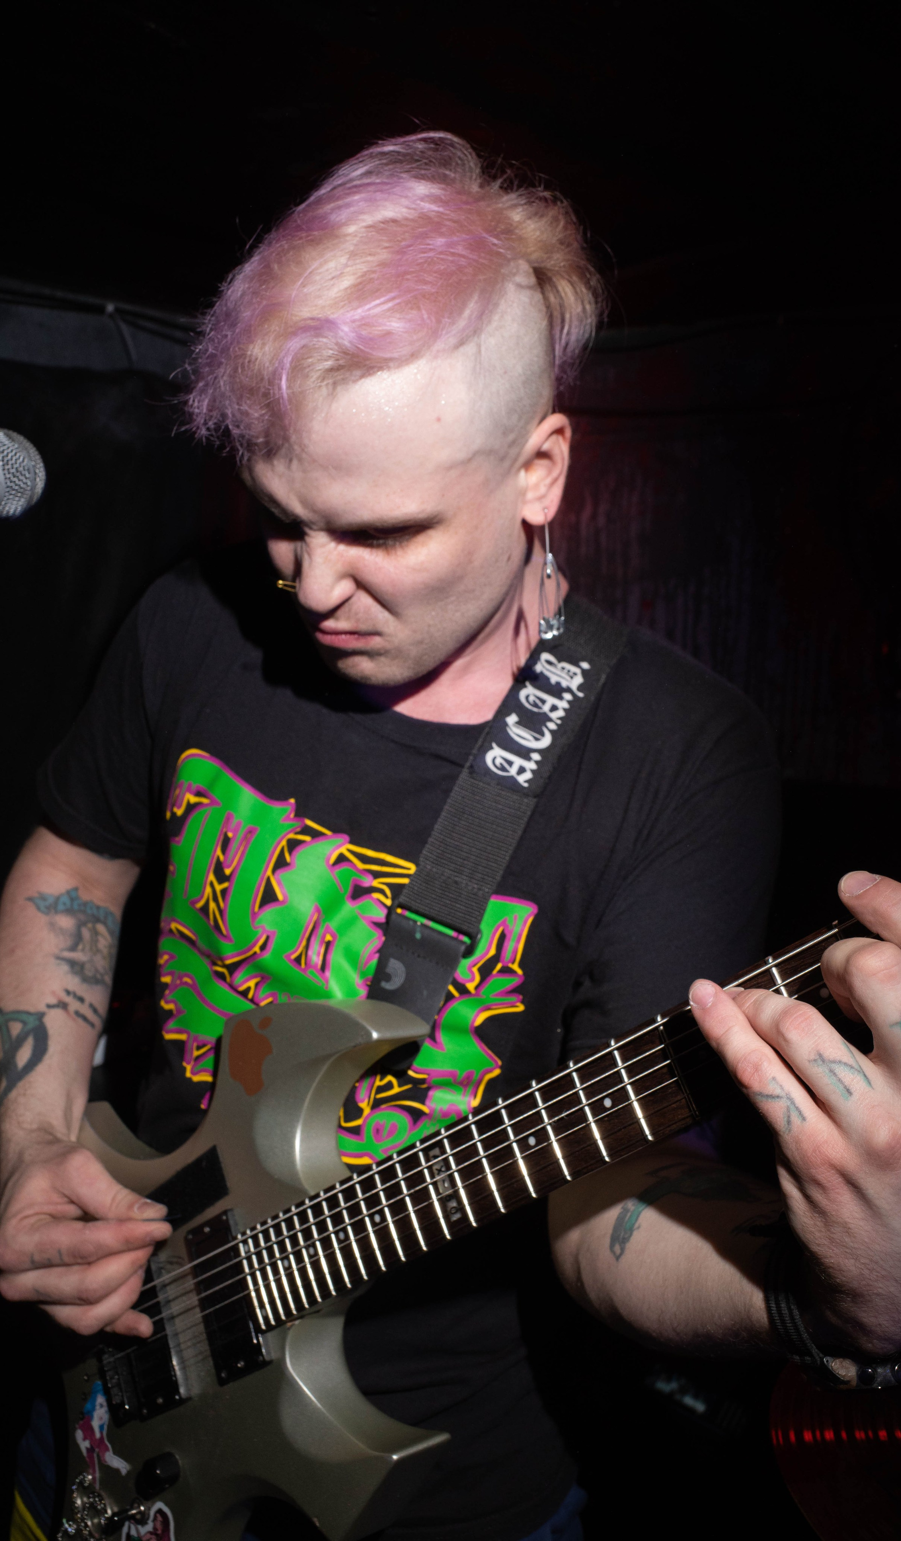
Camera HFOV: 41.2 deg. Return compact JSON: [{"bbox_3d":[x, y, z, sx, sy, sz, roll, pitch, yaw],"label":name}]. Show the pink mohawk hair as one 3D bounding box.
[{"bbox_3d":[-0.031,-0.259,0.645,0.170,0.140,0.240,18,52,21],"label":"pink mohawk hair"}]

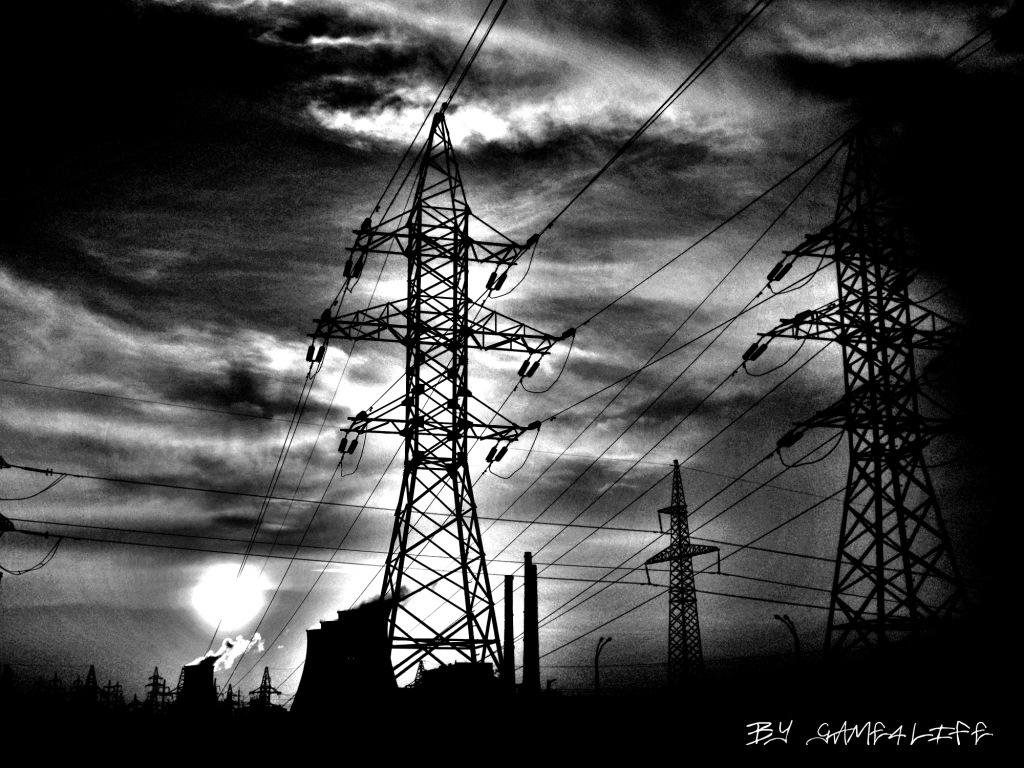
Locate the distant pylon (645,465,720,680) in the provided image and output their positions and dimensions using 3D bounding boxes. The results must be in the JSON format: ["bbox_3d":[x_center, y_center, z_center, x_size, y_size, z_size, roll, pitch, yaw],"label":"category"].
[{"bbox_3d":[25.514,30.754,198.823,4.600,39.000,16.000,10,-18,-34],"label":"distant pylon"}]

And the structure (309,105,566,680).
[{"bbox_3d":[-3.146,0.049,55.576,10.700,25.000,4.900,4,-16,-15],"label":"structure"}]

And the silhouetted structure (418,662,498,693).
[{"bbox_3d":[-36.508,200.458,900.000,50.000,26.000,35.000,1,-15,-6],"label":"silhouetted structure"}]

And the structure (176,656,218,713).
[{"bbox_3d":[-376.803,363.582,1600.000,46.000,66.000,46.000,0,-15,0],"label":"structure"}]

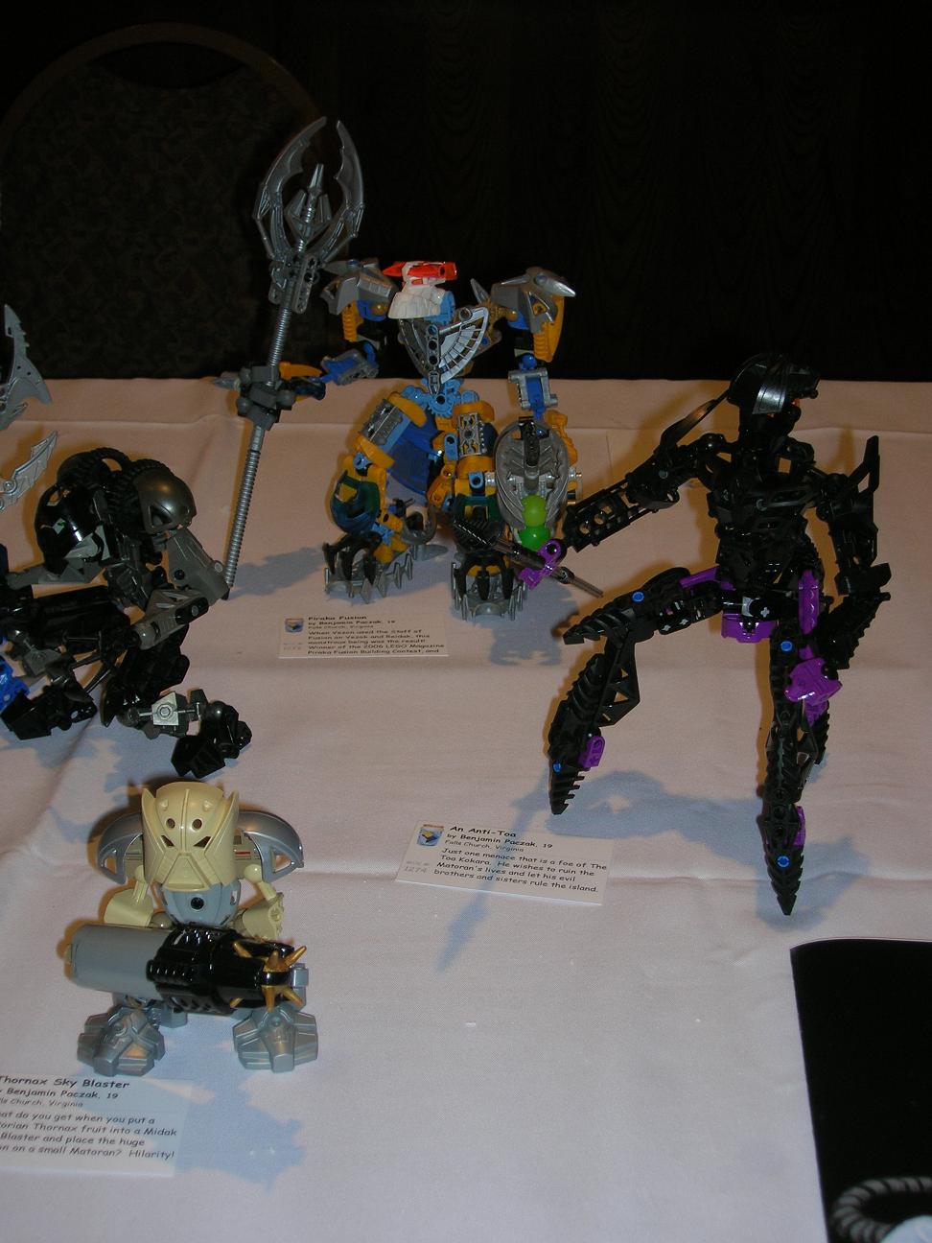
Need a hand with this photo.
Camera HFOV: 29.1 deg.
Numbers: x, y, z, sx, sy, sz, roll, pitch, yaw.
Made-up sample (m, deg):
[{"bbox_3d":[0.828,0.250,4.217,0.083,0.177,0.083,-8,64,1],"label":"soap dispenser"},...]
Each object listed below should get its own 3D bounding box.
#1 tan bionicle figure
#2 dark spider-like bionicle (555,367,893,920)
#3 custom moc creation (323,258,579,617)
[{"bbox_3d":[-0.098,0.104,0.652,0.086,0.104,0.062,-1,26,-4],"label":"tan bionicle figure"},{"bbox_3d":[0.105,-0.002,0.749,0.134,0.216,0.121,5,27,7],"label":"dark spider-like bionicle"},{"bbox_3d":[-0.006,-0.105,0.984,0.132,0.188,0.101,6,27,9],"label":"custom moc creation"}]

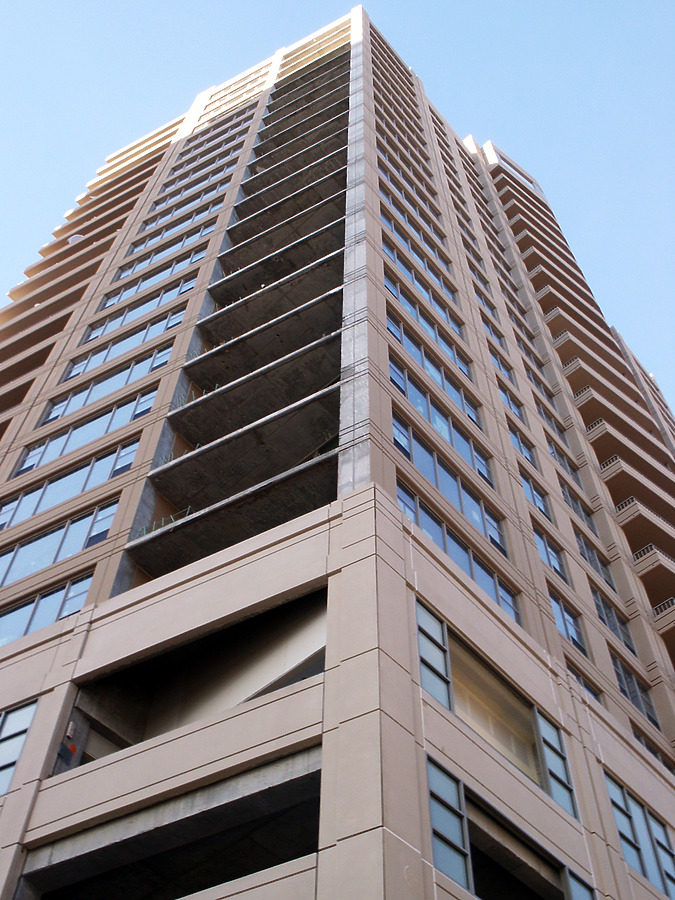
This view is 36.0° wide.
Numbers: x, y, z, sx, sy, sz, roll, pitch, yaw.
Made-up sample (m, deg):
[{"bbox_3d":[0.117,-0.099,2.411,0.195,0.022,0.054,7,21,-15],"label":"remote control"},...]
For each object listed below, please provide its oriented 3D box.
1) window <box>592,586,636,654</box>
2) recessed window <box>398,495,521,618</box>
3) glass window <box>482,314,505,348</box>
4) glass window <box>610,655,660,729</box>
[{"bbox_3d":[8.380,5.221,31.816,0.200,1.900,2.420,-36,-66,21],"label":"window"},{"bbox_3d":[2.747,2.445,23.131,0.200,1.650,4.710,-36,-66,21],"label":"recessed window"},{"bbox_3d":[6.469,-4.858,43.523,0.200,1.750,1.800,-36,-66,21],"label":"glass window"},{"bbox_3d":[8.319,6.801,29.208,0.200,1.900,2.400,-36,-66,21],"label":"glass window"}]

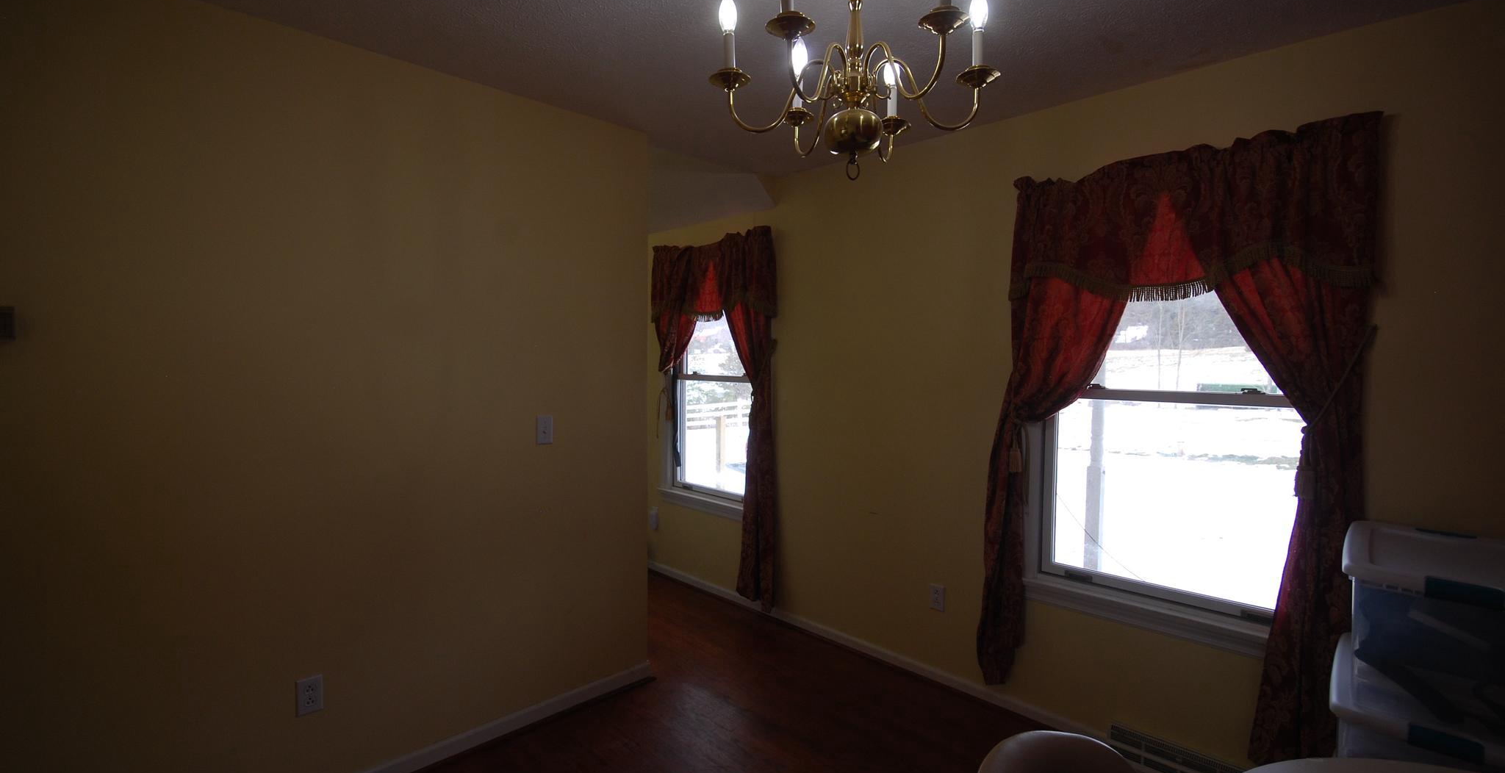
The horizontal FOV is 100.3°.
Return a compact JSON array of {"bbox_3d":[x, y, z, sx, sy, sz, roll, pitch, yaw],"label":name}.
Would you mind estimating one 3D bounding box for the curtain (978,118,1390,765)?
[{"bbox_3d":[1.343,0.222,2.173,1.100,2.020,0.140,3,4,44],"label":"curtain"}]

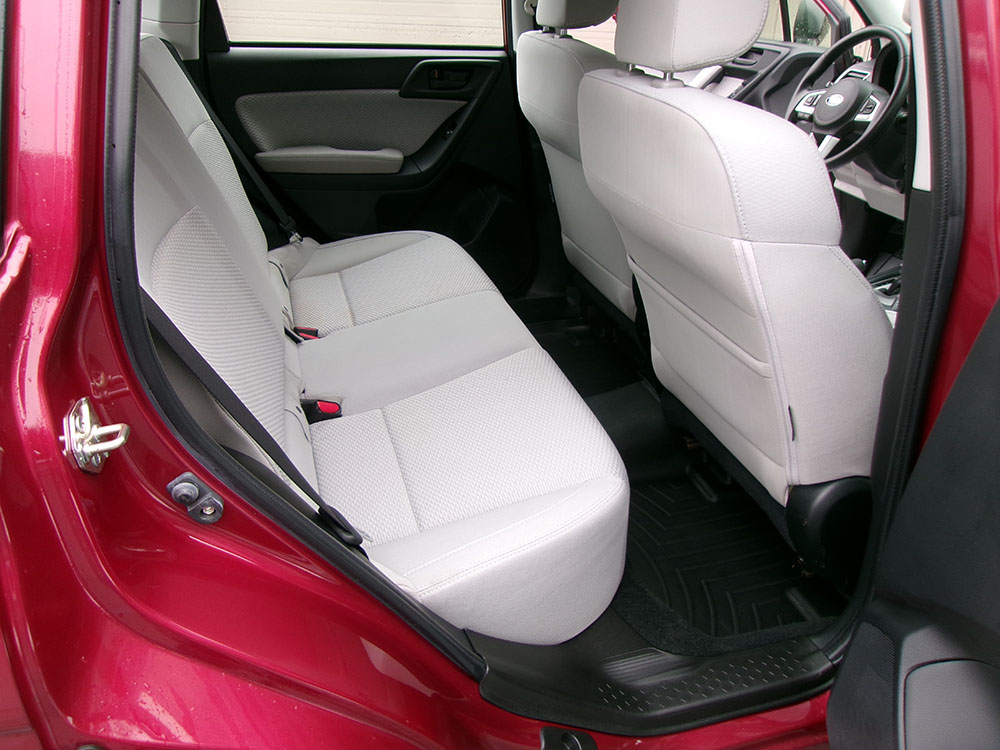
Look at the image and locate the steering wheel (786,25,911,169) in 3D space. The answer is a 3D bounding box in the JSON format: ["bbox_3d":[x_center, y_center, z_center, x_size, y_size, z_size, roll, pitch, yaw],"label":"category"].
[{"bbox_3d":[0.890,-0.703,2.007,0.099,0.377,0.377,15,21,-25],"label":"steering wheel"}]

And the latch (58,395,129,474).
[{"bbox_3d":[-0.345,0.052,0.665,0.051,0.061,0.044,-1,28,-7],"label":"latch"}]

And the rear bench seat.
[{"bbox_3d":[-0.318,-0.193,1.442,0.812,0.772,1.287,-6,29,-16],"label":"rear bench seat"}]

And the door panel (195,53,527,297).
[{"bbox_3d":[-0.308,-0.512,2.102,0.861,0.683,0.129,-6,29,-16],"label":"door panel"}]

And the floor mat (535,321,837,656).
[{"bbox_3d":[0.240,0.109,1.784,0.475,0.109,1.307,-6,29,-16],"label":"floor mat"}]

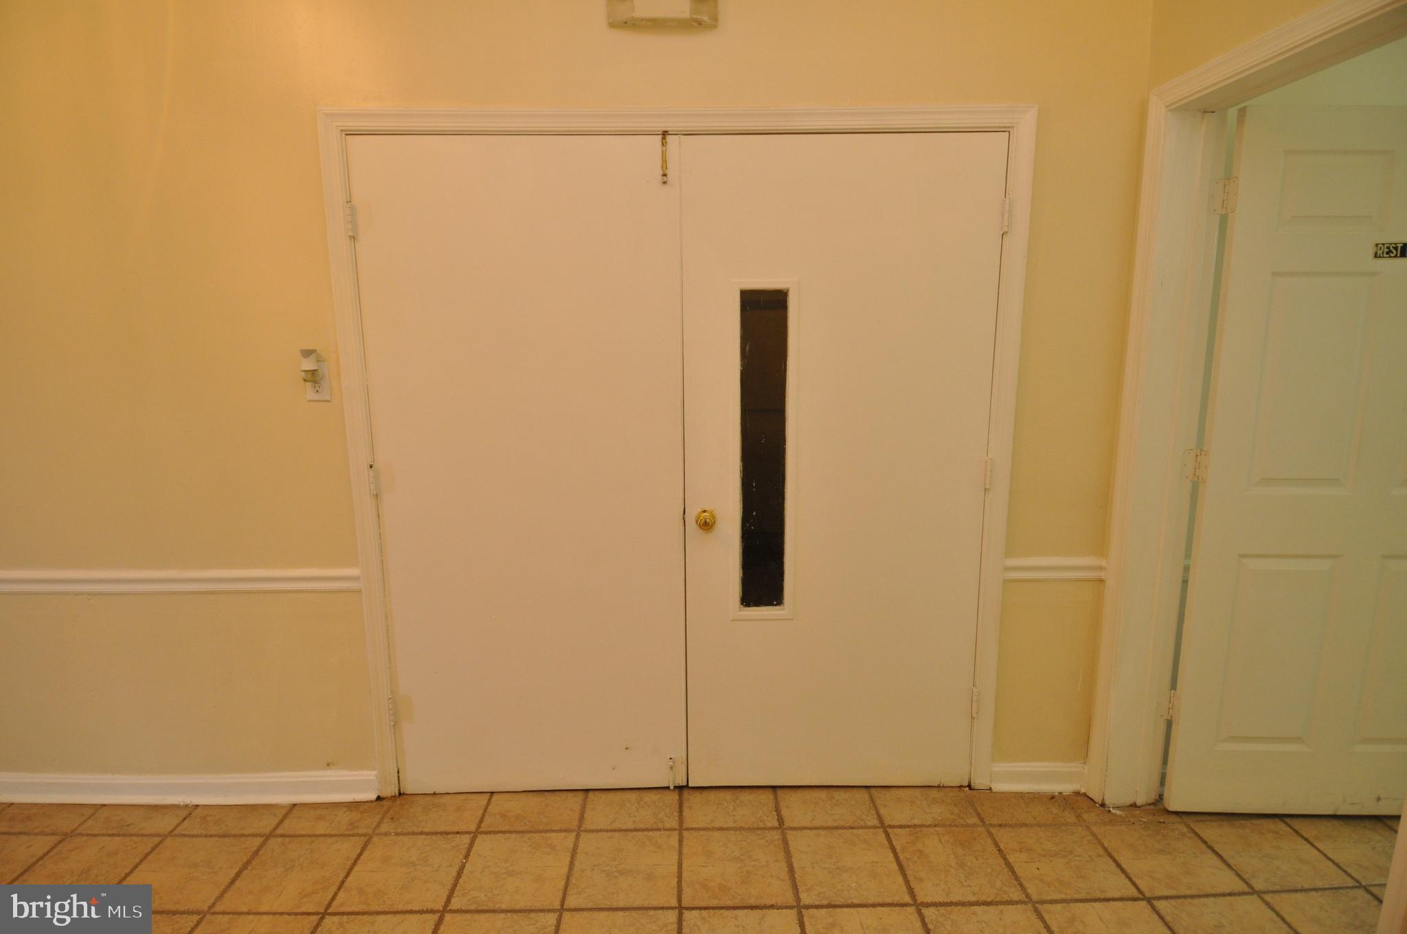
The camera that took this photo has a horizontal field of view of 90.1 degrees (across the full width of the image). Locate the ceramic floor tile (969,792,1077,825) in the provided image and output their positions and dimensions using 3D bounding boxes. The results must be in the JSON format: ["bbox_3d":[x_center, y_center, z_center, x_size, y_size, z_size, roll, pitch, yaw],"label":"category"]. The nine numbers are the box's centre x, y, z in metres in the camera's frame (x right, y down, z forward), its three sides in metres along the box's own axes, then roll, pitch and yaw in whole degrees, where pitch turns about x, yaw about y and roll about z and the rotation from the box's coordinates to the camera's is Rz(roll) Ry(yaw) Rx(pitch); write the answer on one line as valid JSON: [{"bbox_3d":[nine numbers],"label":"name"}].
[{"bbox_3d":[1.020,1.087,2.235,0.296,0.010,0.167,0,9,-1],"label":"ceramic floor tile"}]

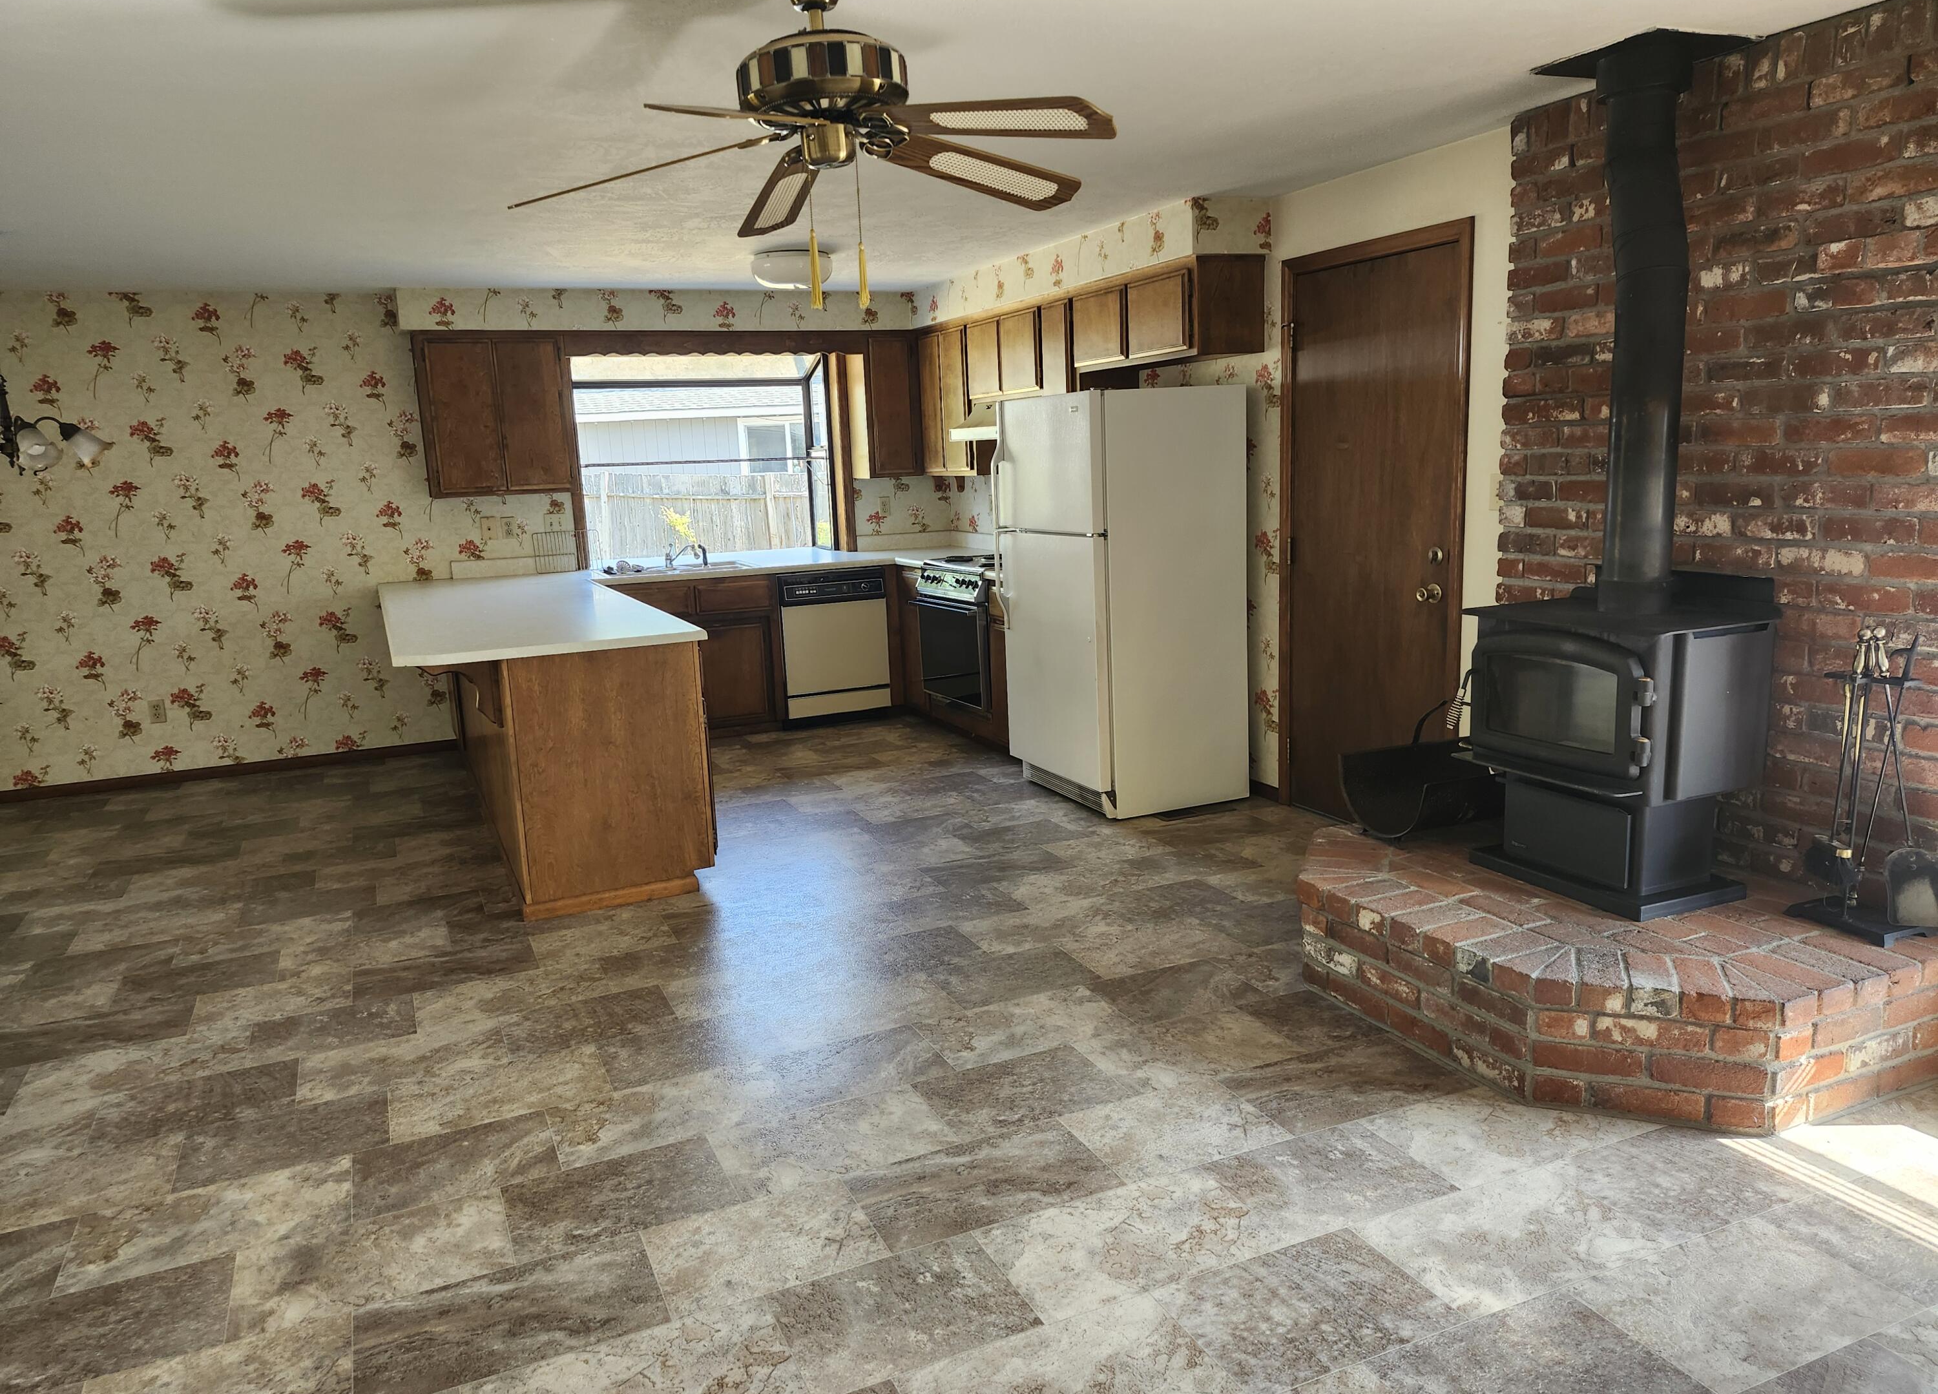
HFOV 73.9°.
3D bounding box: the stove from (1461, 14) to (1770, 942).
[{"bbox_3d":[1.635,-0.556,3.235,0.620,2.090,0.690,-7,12,-24],"label":"stove"}]

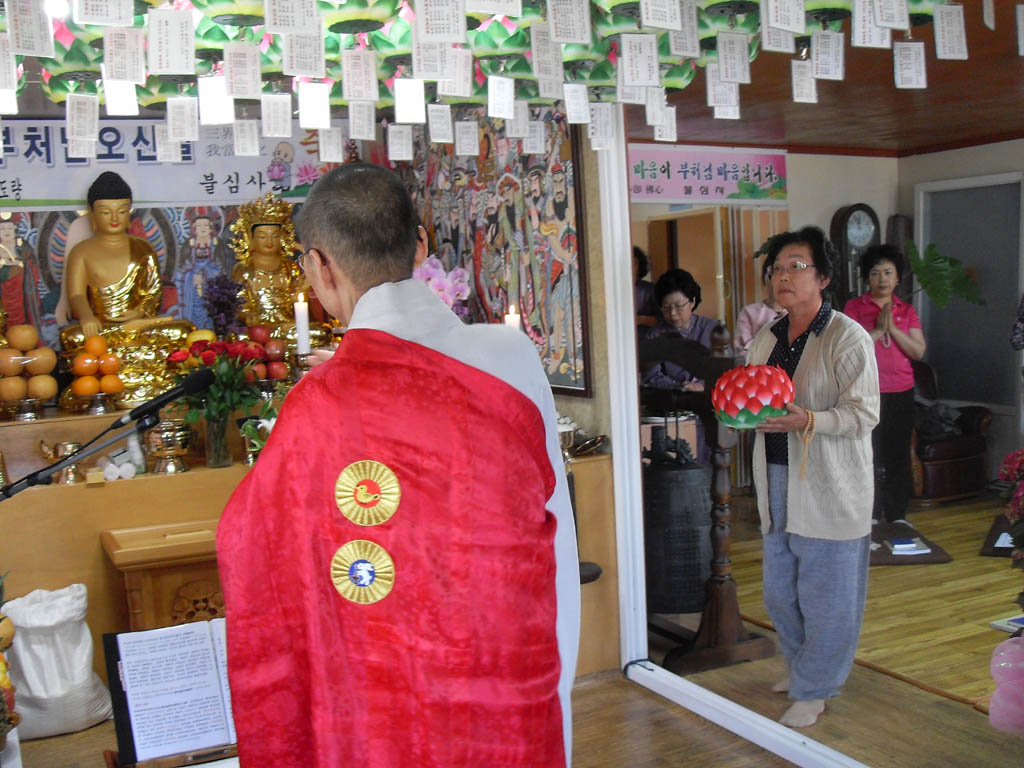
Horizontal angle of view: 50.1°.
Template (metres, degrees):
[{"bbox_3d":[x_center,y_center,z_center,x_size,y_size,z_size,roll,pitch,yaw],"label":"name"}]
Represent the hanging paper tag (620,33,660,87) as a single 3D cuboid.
[{"bbox_3d":[0.290,-0.728,2.464,0.081,0.116,0.004,-3,1,-8],"label":"hanging paper tag"}]

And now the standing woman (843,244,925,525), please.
[{"bbox_3d":[2.065,-0.011,6.077,0.470,1.570,0.340,-1,5,21],"label":"standing woman"}]

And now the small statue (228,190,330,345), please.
[{"bbox_3d":[-1.048,-0.503,4.891,0.420,0.700,0.330,-5,5,-27],"label":"small statue"}]

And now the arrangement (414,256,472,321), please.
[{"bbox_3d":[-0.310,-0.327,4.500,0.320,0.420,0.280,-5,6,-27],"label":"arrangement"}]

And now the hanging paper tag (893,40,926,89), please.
[{"bbox_3d":[0.947,-0.757,2.600,0.074,0.108,0.004,-3,5,-8],"label":"hanging paper tag"}]

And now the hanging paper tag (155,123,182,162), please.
[{"bbox_3d":[-1.025,-0.718,3.270,0.074,0.108,0.004,-4,5,-20],"label":"hanging paper tag"}]

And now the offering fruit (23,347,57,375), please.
[{"bbox_3d":[-1.522,-0.076,3.530,0.104,0.094,0.104,-5,6,-27],"label":"offering fruit"}]

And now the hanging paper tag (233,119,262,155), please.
[{"bbox_3d":[-0.942,-0.873,3.882,0.091,0.126,0.006,-5,5,-27],"label":"hanging paper tag"}]

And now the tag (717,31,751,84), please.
[{"bbox_3d":[0.578,-0.849,2.849,0.091,0.126,0.006,-5,5,-27],"label":"tag"}]

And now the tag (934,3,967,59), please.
[{"bbox_3d":[0.947,-0.758,2.362,0.081,0.116,0.004,-6,2,-20],"label":"tag"}]

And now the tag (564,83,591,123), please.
[{"bbox_3d":[0.213,-0.909,3.553,0.091,0.126,0.006,-5,5,-27],"label":"tag"}]

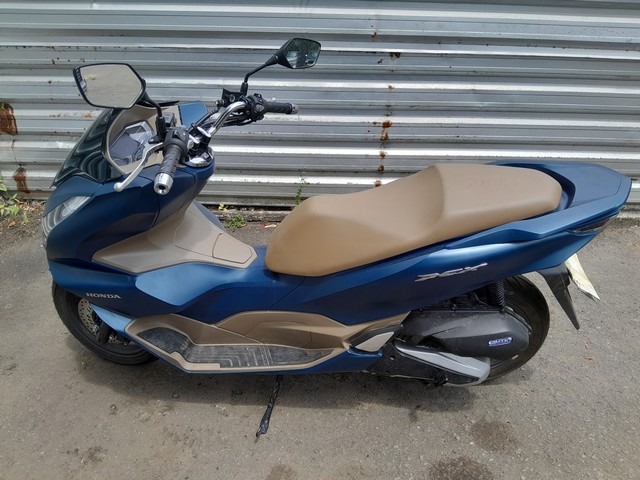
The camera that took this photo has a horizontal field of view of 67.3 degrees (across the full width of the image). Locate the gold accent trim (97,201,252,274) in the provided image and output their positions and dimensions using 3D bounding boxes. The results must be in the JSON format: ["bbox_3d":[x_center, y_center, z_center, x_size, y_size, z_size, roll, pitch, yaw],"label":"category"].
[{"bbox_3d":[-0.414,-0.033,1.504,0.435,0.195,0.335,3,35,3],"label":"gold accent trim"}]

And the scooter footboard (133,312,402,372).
[{"bbox_3d":[-0.169,0.297,1.531,0.860,0.220,0.140,3,35,3],"label":"scooter footboard"}]

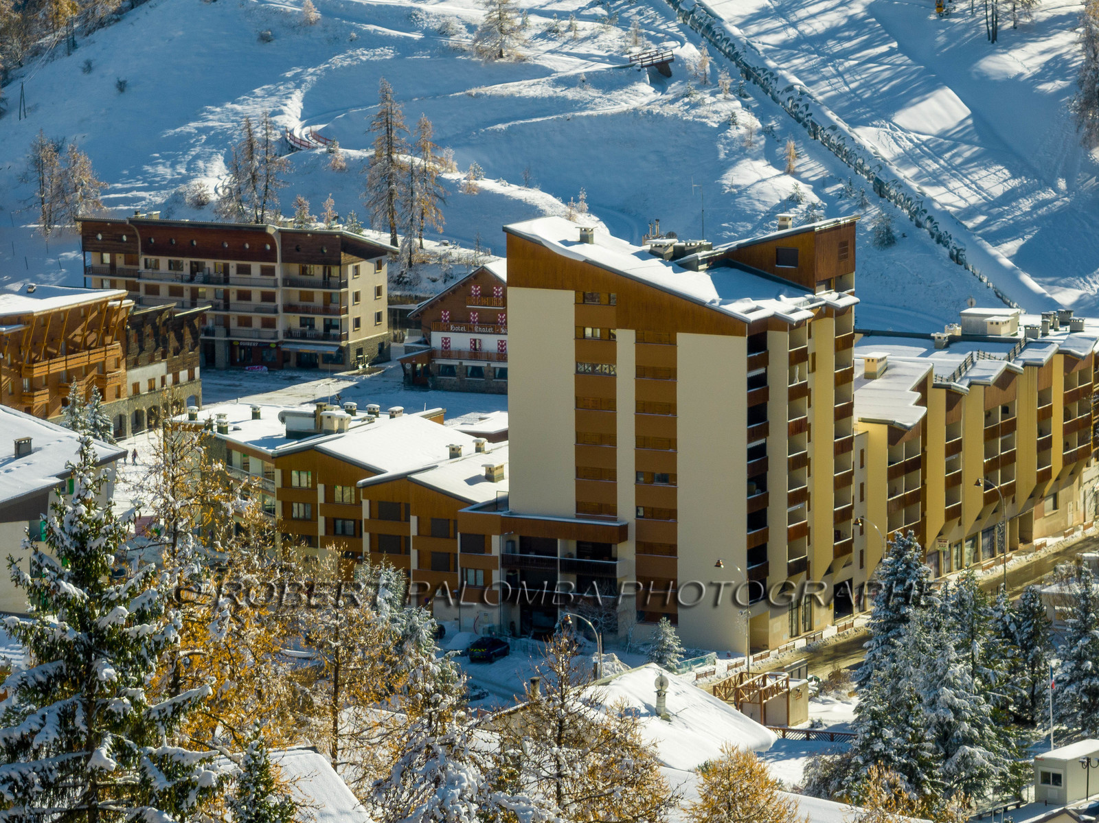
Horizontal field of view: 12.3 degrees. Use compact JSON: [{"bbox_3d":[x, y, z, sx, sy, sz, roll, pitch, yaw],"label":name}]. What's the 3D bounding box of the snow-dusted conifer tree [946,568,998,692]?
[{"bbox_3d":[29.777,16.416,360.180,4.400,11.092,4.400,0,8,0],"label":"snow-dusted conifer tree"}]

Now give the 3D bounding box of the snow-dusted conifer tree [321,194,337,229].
[{"bbox_3d":[-24.930,-22.629,576.690,1.900,4.189,1.900,0,8,0],"label":"snow-dusted conifer tree"}]

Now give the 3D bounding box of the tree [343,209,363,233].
[{"bbox_3d":[-22.124,-21.336,575.777,2.200,3.016,2.200,0,8,0],"label":"tree"}]

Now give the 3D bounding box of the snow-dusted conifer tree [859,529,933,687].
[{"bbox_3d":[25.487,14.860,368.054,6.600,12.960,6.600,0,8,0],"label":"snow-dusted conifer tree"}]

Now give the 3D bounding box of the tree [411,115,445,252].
[{"bbox_3d":[-13.316,-25.309,562.000,3.700,14.800,3.700,0,8,0],"label":"tree"}]

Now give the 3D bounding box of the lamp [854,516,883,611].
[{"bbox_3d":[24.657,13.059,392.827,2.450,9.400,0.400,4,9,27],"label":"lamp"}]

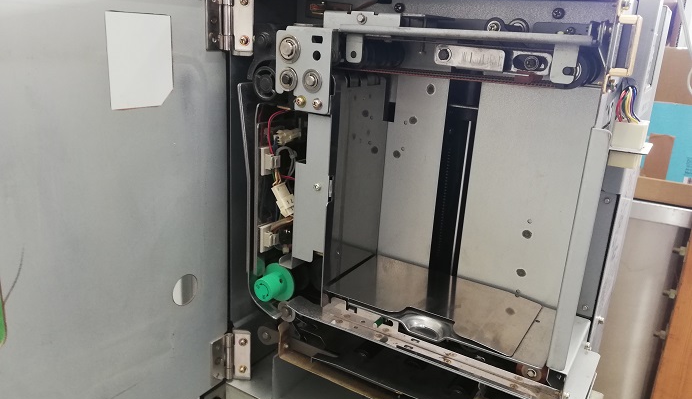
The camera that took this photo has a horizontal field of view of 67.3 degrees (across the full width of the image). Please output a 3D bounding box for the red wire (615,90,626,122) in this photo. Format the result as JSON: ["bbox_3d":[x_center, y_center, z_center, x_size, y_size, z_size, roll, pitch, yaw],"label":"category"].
[{"bbox_3d":[0.164,-0.056,0.310,0.006,0.019,0.006,14,20,31],"label":"red wire"}]

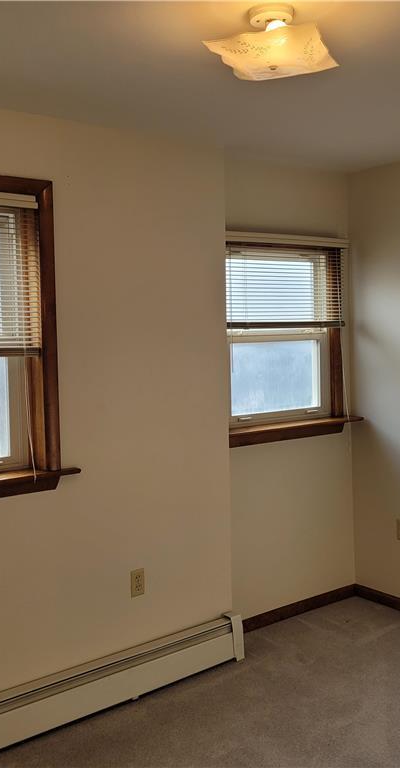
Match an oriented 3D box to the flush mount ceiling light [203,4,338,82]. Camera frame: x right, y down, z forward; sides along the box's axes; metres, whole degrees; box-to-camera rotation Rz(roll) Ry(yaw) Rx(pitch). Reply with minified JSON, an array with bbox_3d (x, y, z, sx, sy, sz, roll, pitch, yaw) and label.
[{"bbox_3d":[0.201,-0.933,2.085,0.305,0.165,0.305,0,3,21],"label":"flush mount ceiling light"}]

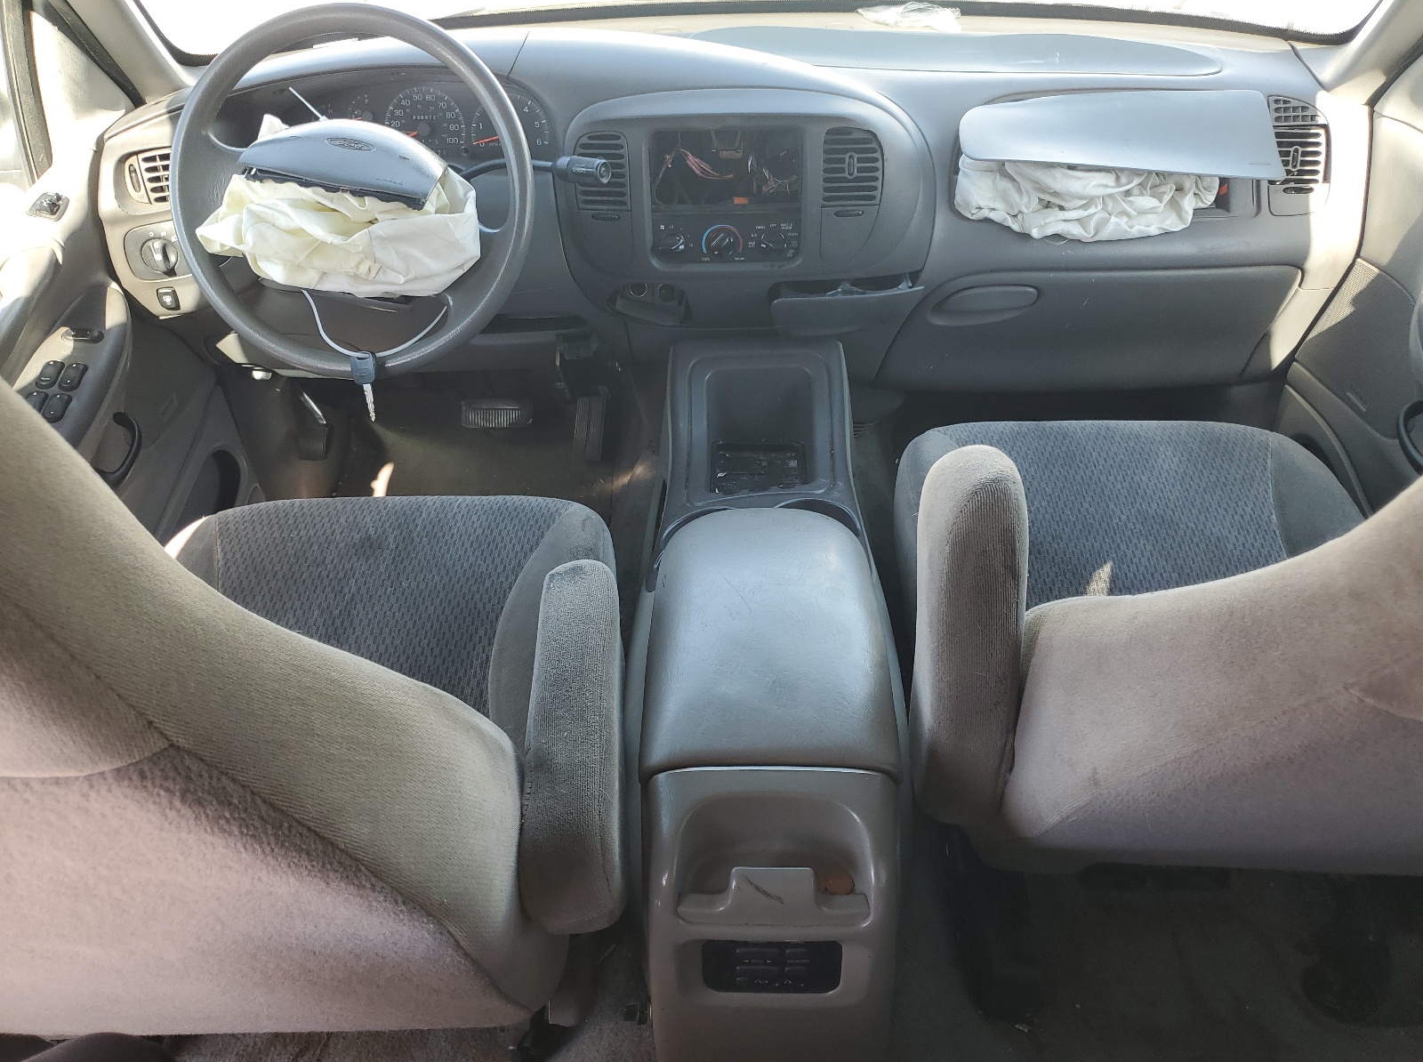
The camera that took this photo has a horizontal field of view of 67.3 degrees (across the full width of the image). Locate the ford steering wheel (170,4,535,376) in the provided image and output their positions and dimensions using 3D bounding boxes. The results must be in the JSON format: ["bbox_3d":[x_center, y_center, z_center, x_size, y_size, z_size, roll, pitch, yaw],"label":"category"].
[{"bbox_3d":[-0.382,-0.357,1.142,0.390,0.390,0.120,8,8,0],"label":"ford steering wheel"}]

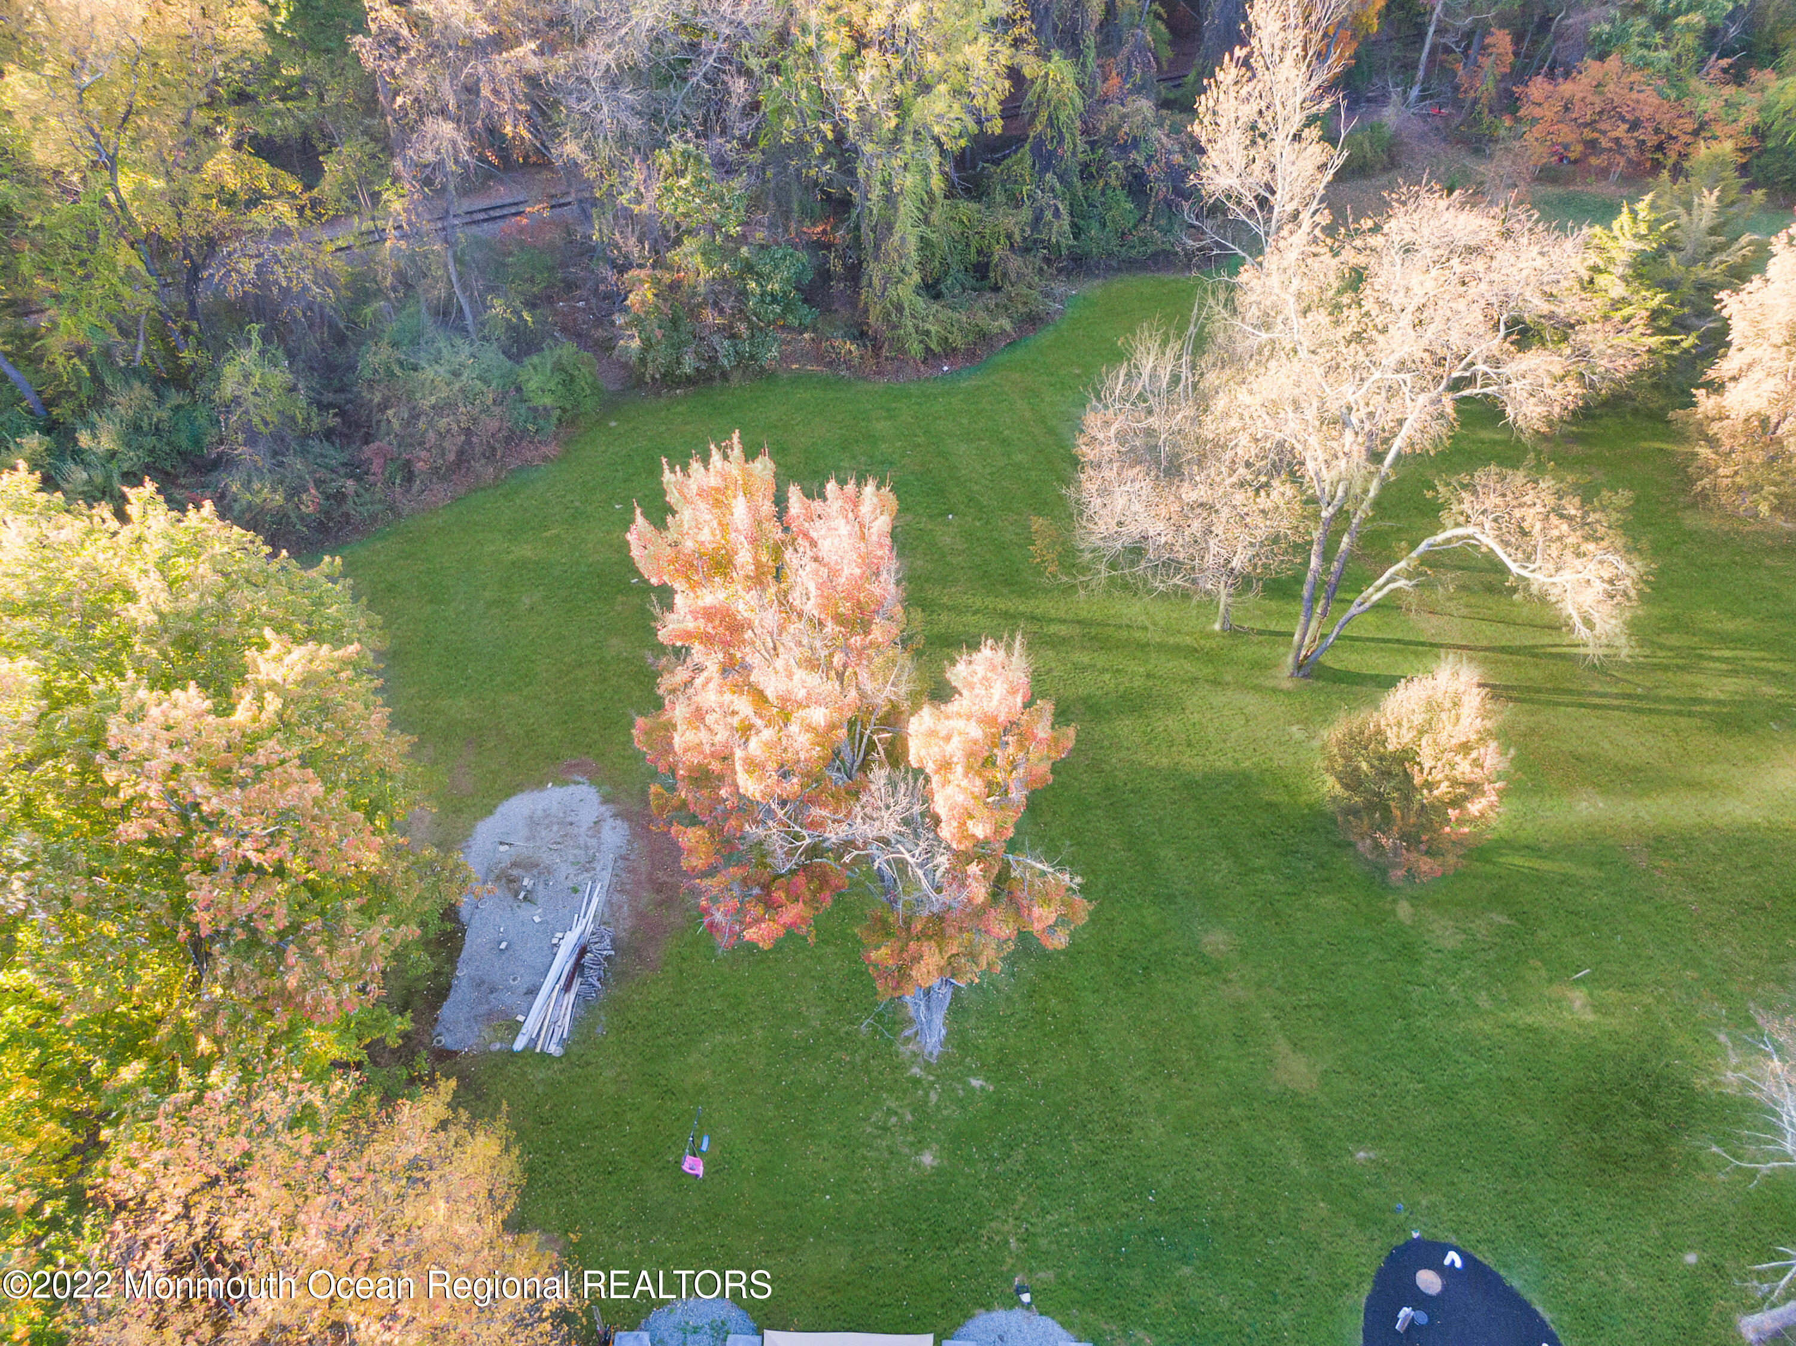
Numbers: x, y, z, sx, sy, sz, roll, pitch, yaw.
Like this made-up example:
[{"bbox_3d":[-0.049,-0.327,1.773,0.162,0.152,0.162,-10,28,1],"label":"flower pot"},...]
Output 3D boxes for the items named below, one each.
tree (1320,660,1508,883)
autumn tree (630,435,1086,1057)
[{"bbox_3d":[12.650,2.612,30.758,4.300,6.300,4.300,0,41,0],"label":"tree"},{"bbox_3d":[-0.500,2.589,23.848,8.200,15.400,7.200,0,41,0],"label":"autumn tree"}]

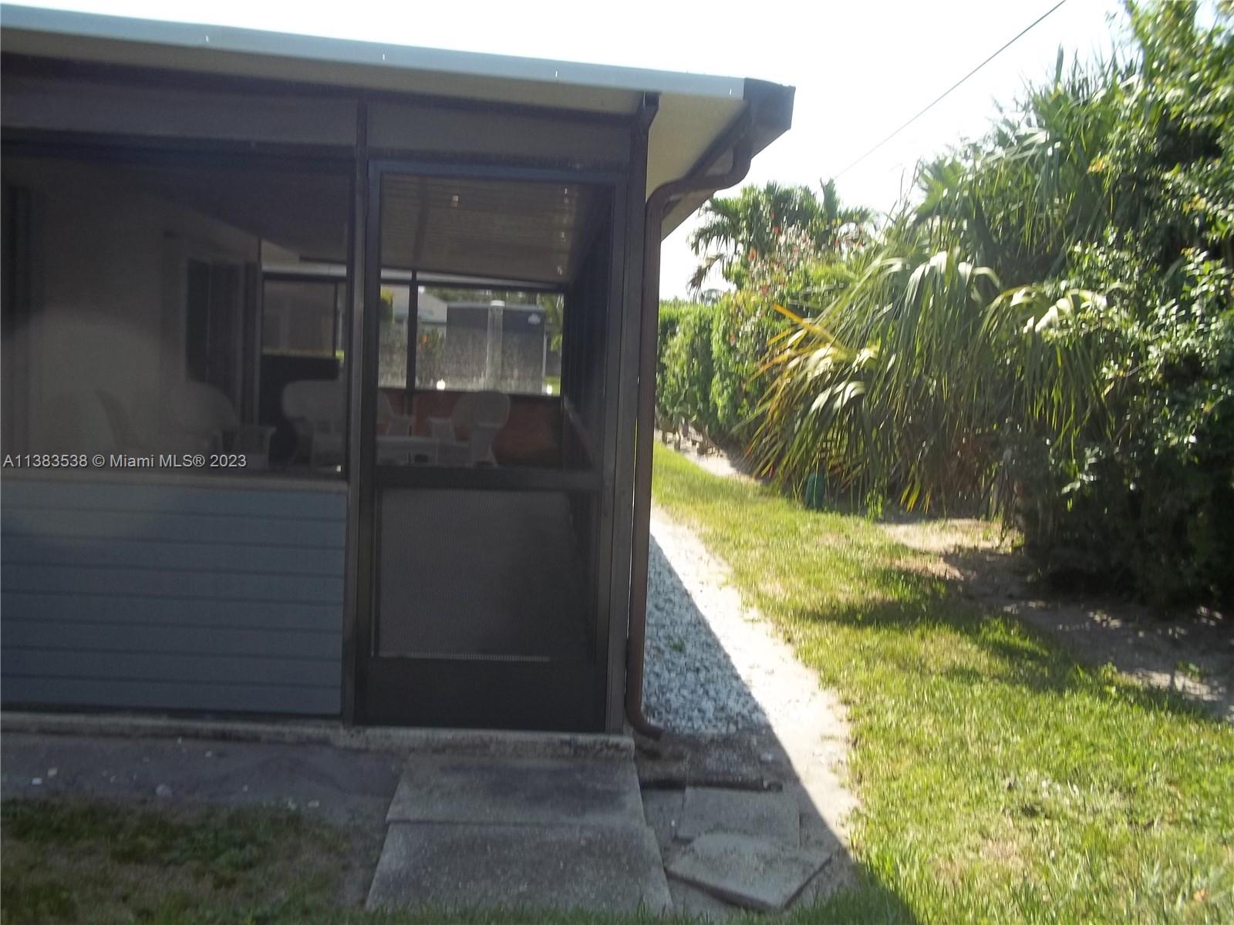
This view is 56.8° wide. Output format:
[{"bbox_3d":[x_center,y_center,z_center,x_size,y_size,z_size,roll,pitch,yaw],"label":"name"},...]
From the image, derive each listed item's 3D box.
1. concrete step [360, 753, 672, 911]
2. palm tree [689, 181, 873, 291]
[{"bbox_3d":[-0.304,1.213,3.666,0.838,0.100,1.182,2,5,-4],"label":"concrete step"},{"bbox_3d":[2.736,-2.591,20.222,3.300,4.730,3.200,2,5,-4],"label":"palm tree"}]

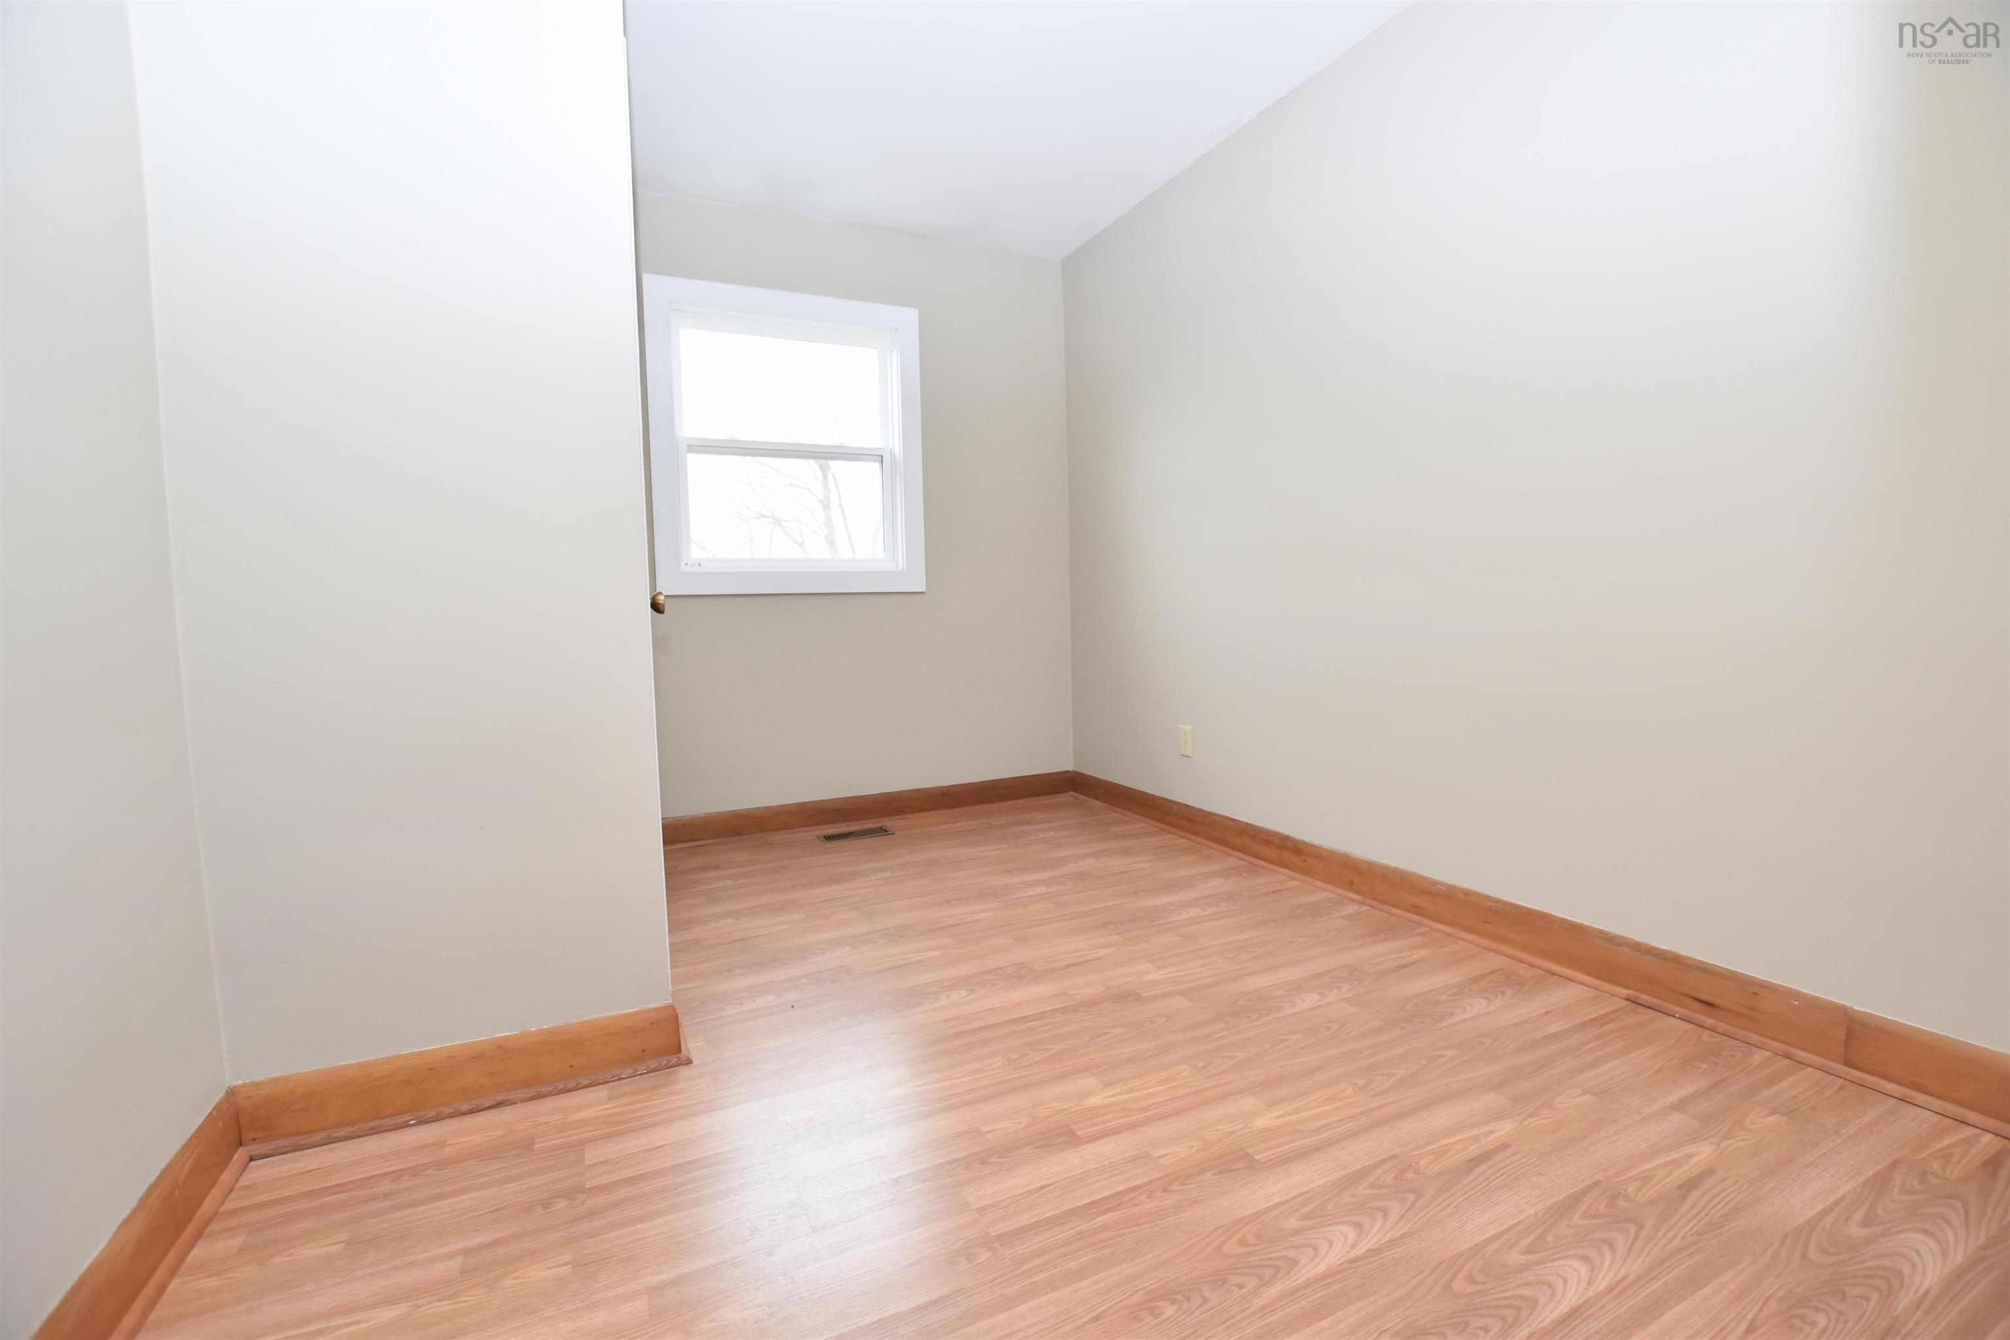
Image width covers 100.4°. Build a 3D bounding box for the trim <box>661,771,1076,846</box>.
[{"bbox_3d":[-0.521,0.585,3.579,1.864,0.114,0.022,-3,4,-25],"label":"trim"}]

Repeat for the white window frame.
[{"bbox_3d":[-0.853,-0.899,3.378,1.068,1.182,0.091,-3,4,-25],"label":"white window frame"}]

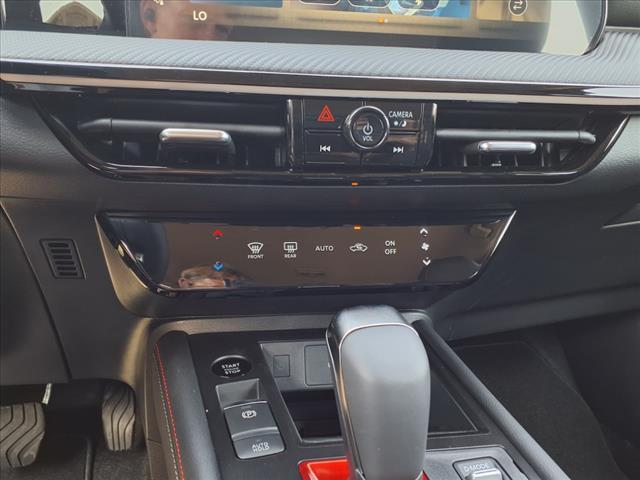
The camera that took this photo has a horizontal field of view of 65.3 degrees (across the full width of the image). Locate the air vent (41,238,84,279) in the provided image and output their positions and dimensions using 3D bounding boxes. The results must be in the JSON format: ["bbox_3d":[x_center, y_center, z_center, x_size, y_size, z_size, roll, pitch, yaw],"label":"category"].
[{"bbox_3d":[-0.224,0.016,0.435,0.027,0.042,0.010,-1,42,-12],"label":"air vent"}]

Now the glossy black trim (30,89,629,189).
[{"bbox_3d":[0.034,-0.081,0.398,0.460,0.066,0.050,-1,34,-12],"label":"glossy black trim"}]

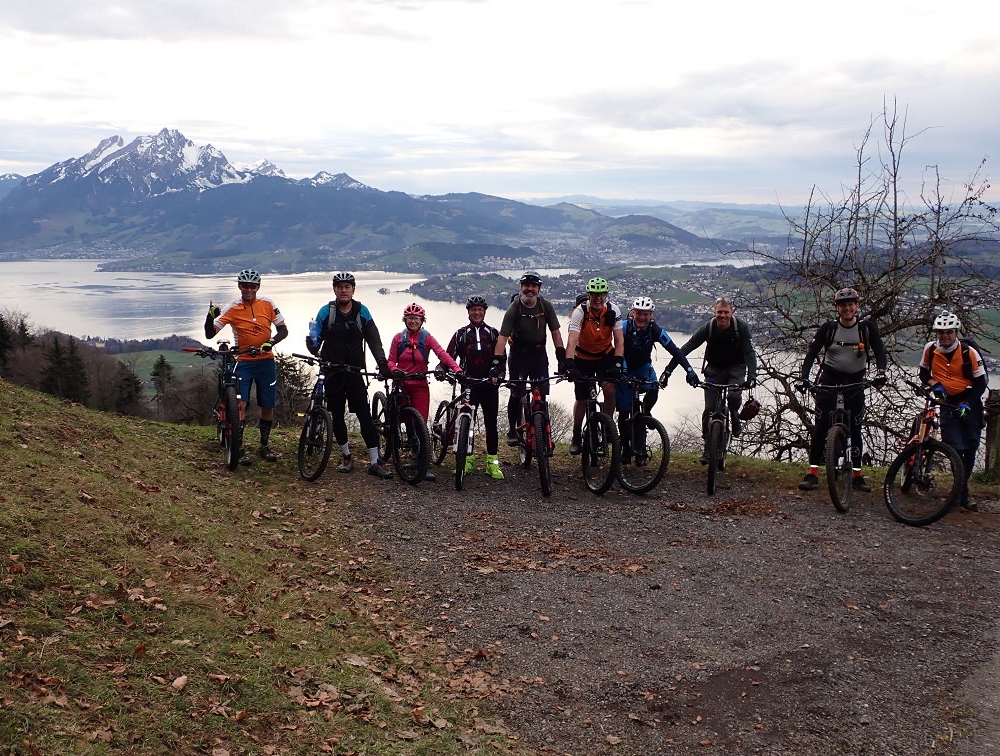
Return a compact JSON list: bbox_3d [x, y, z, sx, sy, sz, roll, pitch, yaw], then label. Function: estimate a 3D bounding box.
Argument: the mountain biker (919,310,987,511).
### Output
[{"bbox_3d":[3.830,0.269,8.949,0.580,1.720,0.550,8,12,37],"label":"mountain biker"}]

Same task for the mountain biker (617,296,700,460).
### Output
[{"bbox_3d":[1.470,0.039,9.832,0.780,1.630,0.700,1,10,3],"label":"mountain biker"}]

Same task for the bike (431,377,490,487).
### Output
[{"bbox_3d":[-0.495,0.435,9.952,0.660,1.050,1.720,-3,10,-15],"label":"bike"}]

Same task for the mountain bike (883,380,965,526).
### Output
[{"bbox_3d":[3.682,0.622,9.220,0.750,1.080,1.800,3,10,16],"label":"mountain bike"}]

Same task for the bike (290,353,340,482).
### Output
[{"bbox_3d":[-1.793,0.331,9.936,0.680,1.070,1.780,-2,10,-12],"label":"bike"}]

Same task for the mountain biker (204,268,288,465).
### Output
[{"bbox_3d":[-2.386,-0.104,9.867,0.770,1.830,0.550,-2,10,-12],"label":"mountain biker"}]

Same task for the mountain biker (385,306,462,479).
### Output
[{"bbox_3d":[-0.707,0.128,9.812,0.680,1.660,0.580,-2,10,-12],"label":"mountain biker"}]

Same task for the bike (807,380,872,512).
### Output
[{"bbox_3d":[3.120,0.519,9.378,0.760,1.080,1.850,4,10,20],"label":"bike"}]

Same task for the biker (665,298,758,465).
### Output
[{"bbox_3d":[1.970,0.040,9.772,0.850,1.610,0.700,2,10,14],"label":"biker"}]

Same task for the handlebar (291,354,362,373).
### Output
[{"bbox_3d":[-1.563,-0.140,9.500,0.680,0.110,0.200,9,5,-28],"label":"handlebar"}]

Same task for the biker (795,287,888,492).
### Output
[{"bbox_3d":[3.061,0.113,9.397,0.820,1.830,0.580,3,10,17],"label":"biker"}]

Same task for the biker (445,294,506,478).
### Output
[{"bbox_3d":[-0.230,0.074,10.011,0.600,1.740,0.450,0,10,0],"label":"biker"}]

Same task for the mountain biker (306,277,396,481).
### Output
[{"bbox_3d":[-1.401,-0.019,9.692,0.780,1.900,0.580,-2,10,-9],"label":"mountain biker"}]

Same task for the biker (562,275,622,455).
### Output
[{"bbox_3d":[0.870,-0.085,9.790,0.580,1.730,0.720,1,10,3],"label":"biker"}]

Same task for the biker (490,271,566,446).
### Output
[{"bbox_3d":[0.270,-0.123,9.743,0.720,1.720,0.720,0,10,-2],"label":"biker"}]

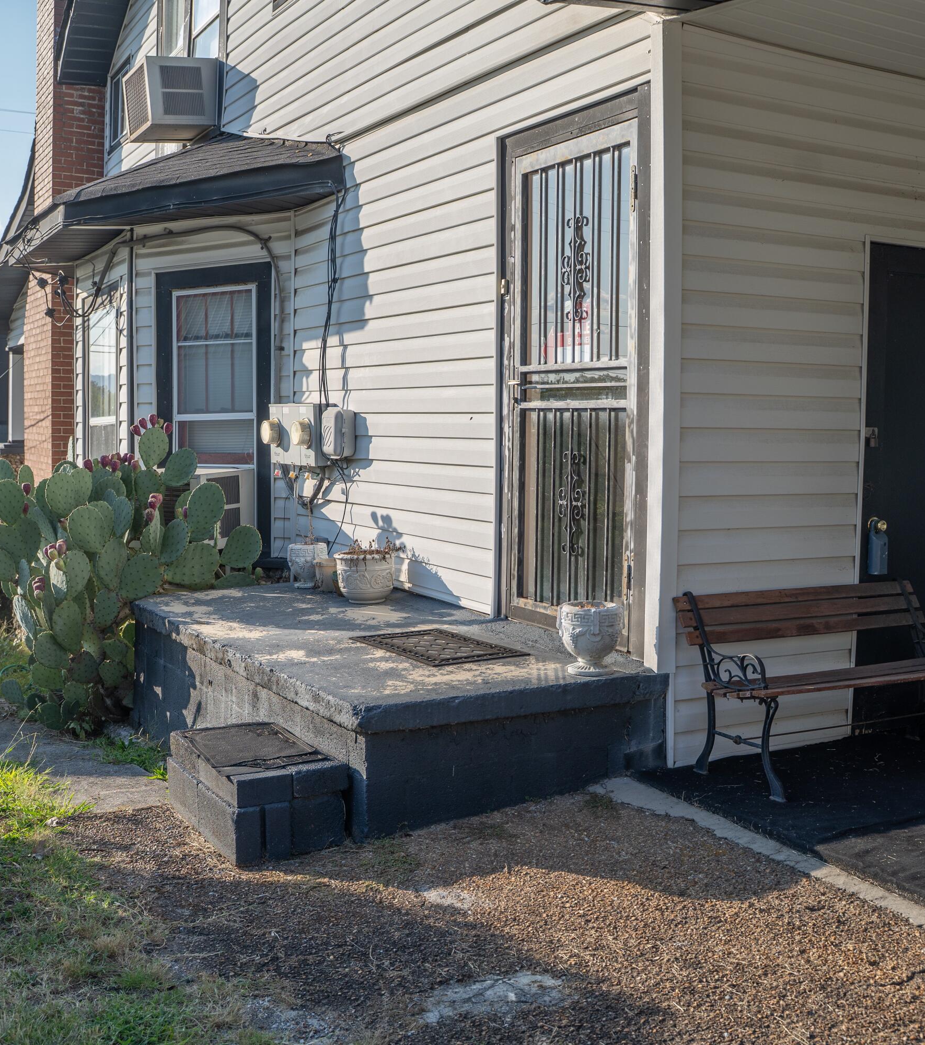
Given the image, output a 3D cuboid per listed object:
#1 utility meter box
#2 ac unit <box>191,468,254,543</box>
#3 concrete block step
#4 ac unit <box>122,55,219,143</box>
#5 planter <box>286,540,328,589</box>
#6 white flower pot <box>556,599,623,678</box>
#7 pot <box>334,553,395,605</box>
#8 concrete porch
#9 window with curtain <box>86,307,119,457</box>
[{"bbox_3d":[-1.016,-0.535,7.407,0.255,0.365,0.700,-2,5,-30],"label":"utility meter box"},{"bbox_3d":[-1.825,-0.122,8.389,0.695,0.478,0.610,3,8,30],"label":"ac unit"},{"bbox_3d":[-0.754,0.946,4.404,0.400,0.283,0.785,-2,5,-30],"label":"concrete block step"},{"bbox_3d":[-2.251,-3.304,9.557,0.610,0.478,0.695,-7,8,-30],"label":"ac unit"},{"bbox_3d":[-0.905,0.250,7.122,0.235,0.257,0.235,0,5,-7],"label":"planter"},{"bbox_3d":[0.512,0.458,4.808,0.262,0.265,0.262,1,5,6],"label":"white flower pot"},{"bbox_3d":[-0.491,0.267,6.075,0.310,0.260,0.310,0,5,-5],"label":"pot"},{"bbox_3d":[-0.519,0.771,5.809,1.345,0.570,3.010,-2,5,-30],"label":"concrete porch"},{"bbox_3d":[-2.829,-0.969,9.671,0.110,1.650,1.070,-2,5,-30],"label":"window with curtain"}]

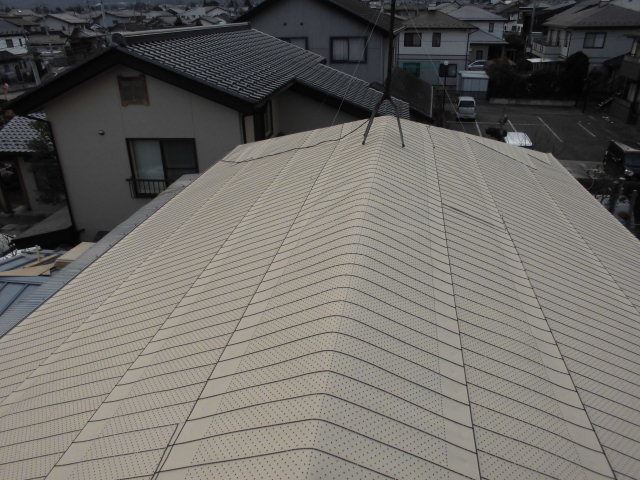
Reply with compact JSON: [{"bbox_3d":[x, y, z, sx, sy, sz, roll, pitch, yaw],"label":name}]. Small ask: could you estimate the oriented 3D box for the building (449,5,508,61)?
[{"bbox_3d":[22.688,-30.640,72.223,9.400,8.000,10.200,4,26,9],"label":"building"}]

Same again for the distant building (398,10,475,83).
[{"bbox_3d":[12.096,-20.450,51.816,8.350,7.650,6.800,4,26,9],"label":"distant building"}]

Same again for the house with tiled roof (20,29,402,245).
[{"bbox_3d":[-1.984,-2.651,15.357,9.400,7.650,8.800,4,26,9],"label":"house with tiled roof"}]

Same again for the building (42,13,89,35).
[{"bbox_3d":[-59.956,-49.149,113.516,8.500,7.600,6.600,4,26,9],"label":"building"}]

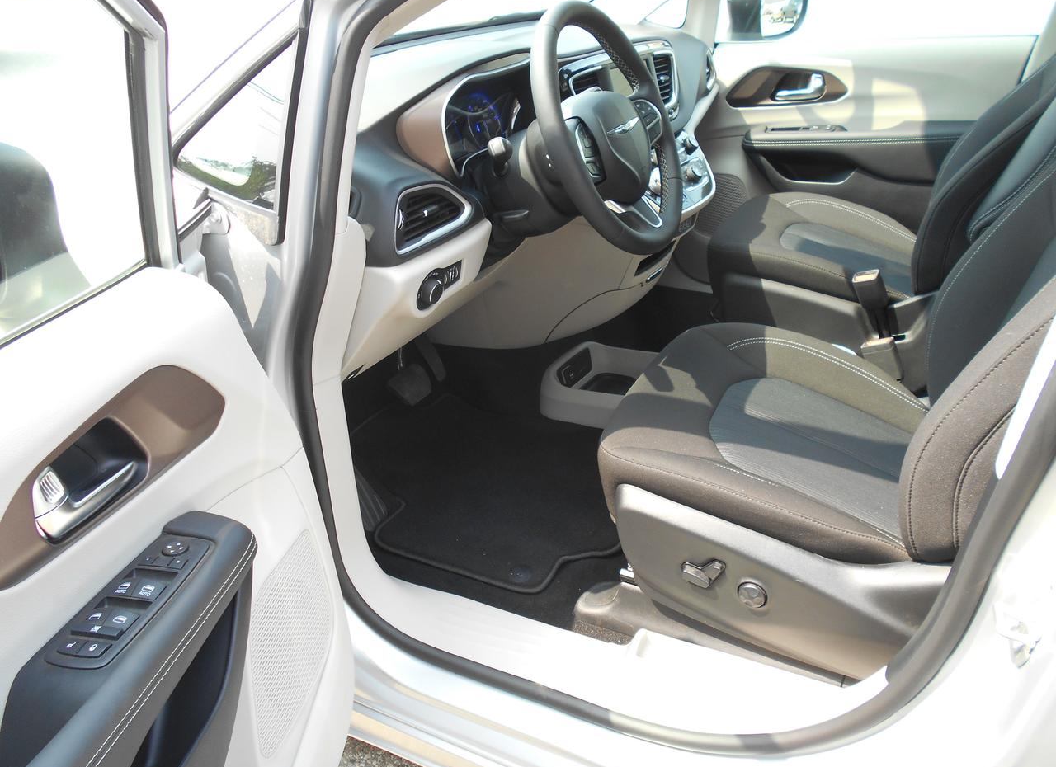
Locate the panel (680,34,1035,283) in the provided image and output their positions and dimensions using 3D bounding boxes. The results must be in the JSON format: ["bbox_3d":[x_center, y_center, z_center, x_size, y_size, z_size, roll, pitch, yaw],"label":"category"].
[{"bbox_3d":[0.807,-0.573,2.162,0.900,0.670,0.150,9,31,27],"label":"panel"}]

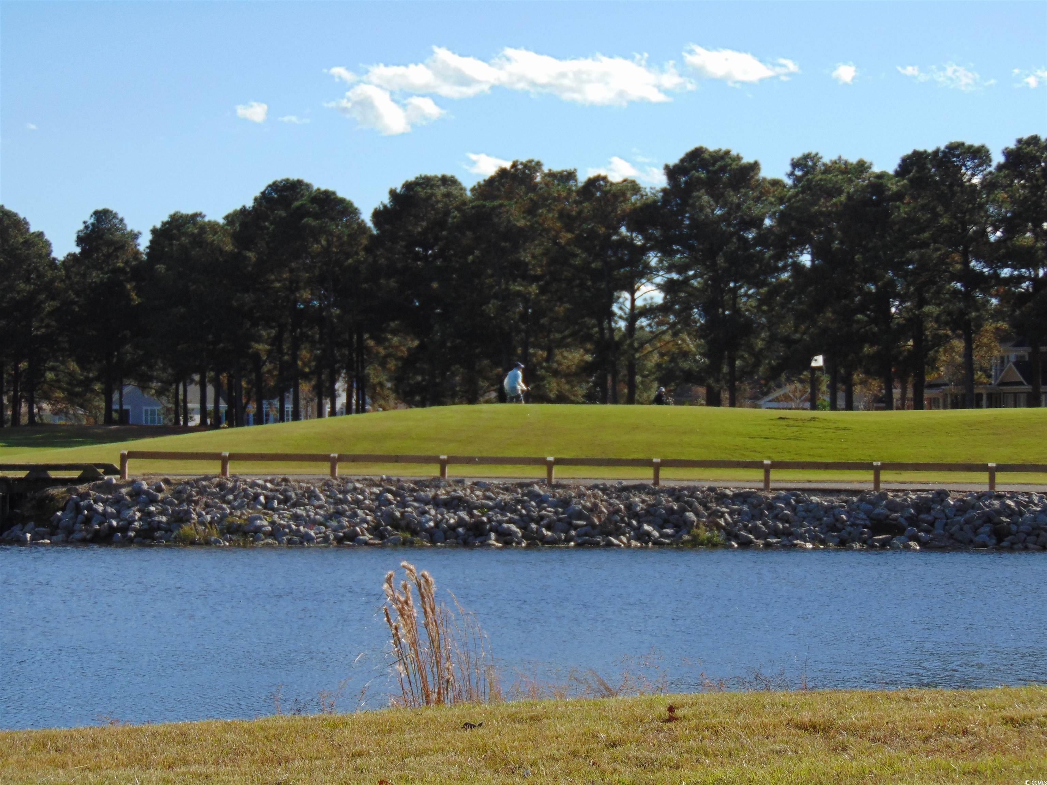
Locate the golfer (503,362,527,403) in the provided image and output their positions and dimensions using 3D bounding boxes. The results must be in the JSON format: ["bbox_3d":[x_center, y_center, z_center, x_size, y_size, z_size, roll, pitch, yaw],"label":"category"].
[{"bbox_3d":[-0.242,-0.035,92.000,0.600,1.640,0.570,0,0,-42],"label":"golfer"}]

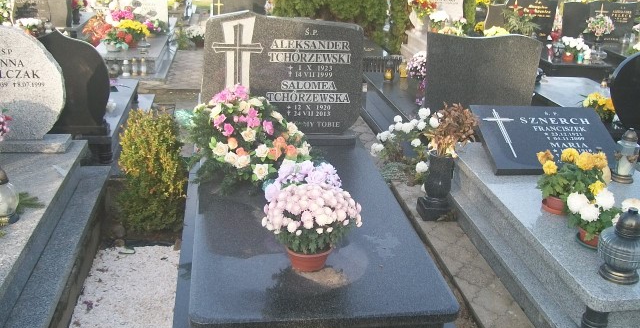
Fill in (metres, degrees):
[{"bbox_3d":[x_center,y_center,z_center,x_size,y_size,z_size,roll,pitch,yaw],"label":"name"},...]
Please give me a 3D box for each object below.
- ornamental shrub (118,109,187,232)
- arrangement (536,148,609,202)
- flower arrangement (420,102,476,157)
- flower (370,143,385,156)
[{"bbox_3d":[-0.866,0.011,3.444,0.345,0.620,0.335,0,20,-9],"label":"ornamental shrub"},{"bbox_3d":[1.175,0.023,3.075,0.310,0.200,0.265,0,20,-9],"label":"arrangement"},{"bbox_3d":[0.749,-0.201,3.880,0.300,0.280,0.280,0,19,-9],"label":"flower arrangement"},{"bbox_3d":[0.371,-0.094,4.300,0.085,0.070,0.085,0,64,-9],"label":"flower"}]

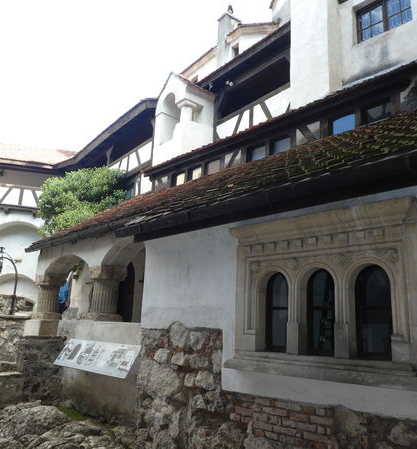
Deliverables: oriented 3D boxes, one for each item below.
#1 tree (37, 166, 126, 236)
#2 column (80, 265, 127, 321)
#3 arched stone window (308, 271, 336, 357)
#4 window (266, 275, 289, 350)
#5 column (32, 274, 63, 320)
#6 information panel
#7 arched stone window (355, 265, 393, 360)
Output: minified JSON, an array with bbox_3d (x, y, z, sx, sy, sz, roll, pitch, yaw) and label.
[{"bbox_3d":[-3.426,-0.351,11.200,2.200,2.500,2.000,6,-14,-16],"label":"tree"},{"bbox_3d":[-1.792,1.162,7.145,0.500,0.950,0.500,-9,-17,41],"label":"column"},{"bbox_3d":[1.155,0.882,4.265,0.410,0.910,0.170,-9,-17,41],"label":"arched stone window"},{"bbox_3d":[0.761,0.955,4.611,0.410,0.910,0.170,-9,-17,41],"label":"window"},{"bbox_3d":[-3.253,1.462,8.404,0.460,0.920,0.460,-9,-17,41],"label":"column"},{"bbox_3d":[-1.648,1.906,6.018,1.800,0.530,0.040,-9,-62,41],"label":"information panel"},{"bbox_3d":[1.546,0.815,3.921,0.410,0.910,0.170,-9,-17,41],"label":"arched stone window"}]

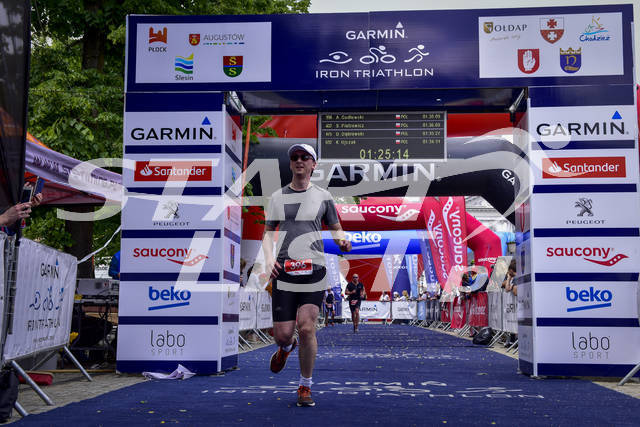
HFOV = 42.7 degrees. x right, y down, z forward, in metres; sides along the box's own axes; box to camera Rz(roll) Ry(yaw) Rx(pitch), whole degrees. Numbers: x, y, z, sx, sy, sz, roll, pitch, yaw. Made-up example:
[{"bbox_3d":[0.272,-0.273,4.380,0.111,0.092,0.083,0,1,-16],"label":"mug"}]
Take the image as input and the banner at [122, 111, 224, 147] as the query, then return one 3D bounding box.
[{"bbox_3d":[-1.472,-0.852,8.229,1.004,0.352,0.050,0,-7,4],"label":"banner"}]

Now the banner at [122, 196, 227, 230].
[{"bbox_3d":[-1.513,-0.007,8.357,1.020,0.343,0.040,0,-7,5],"label":"banner"}]

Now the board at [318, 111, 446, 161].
[{"bbox_3d":[0.701,-0.858,9.189,1.421,0.563,0.100,0,-7,5],"label":"board"}]

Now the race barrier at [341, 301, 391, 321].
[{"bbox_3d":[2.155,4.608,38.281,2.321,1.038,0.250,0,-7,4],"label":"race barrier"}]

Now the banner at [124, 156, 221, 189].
[{"bbox_3d":[-1.510,-0.438,8.408,1.020,0.355,0.040,0,-7,5],"label":"banner"}]

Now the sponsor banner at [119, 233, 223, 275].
[{"bbox_3d":[-1.515,0.424,8.305,1.020,0.356,0.040,0,-7,5],"label":"sponsor banner"}]

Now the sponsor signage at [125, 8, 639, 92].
[{"bbox_3d":[0.543,-1.636,8.205,5.039,0.808,0.120,0,-7,4],"label":"sponsor signage"}]

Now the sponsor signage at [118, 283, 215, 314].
[{"bbox_3d":[-1.518,0.859,8.253,1.020,0.352,0.040,0,-7,5],"label":"sponsor signage"}]

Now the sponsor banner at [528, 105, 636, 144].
[{"bbox_3d":[2.596,-0.886,8.136,1.032,0.348,0.040,0,-7,5],"label":"sponsor banner"}]

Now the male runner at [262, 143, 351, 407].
[{"bbox_3d":[-0.086,0.407,5.620,0.580,1.760,0.650,0,-7,2],"label":"male runner"}]

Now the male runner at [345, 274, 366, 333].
[{"bbox_3d":[1.063,2.696,24.500,0.620,1.750,0.550,0,-7,-1],"label":"male runner"}]

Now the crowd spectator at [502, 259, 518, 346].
[{"bbox_3d":[3.570,1.572,14.600,0.500,1.620,0.500,1,-7,-3],"label":"crowd spectator"}]

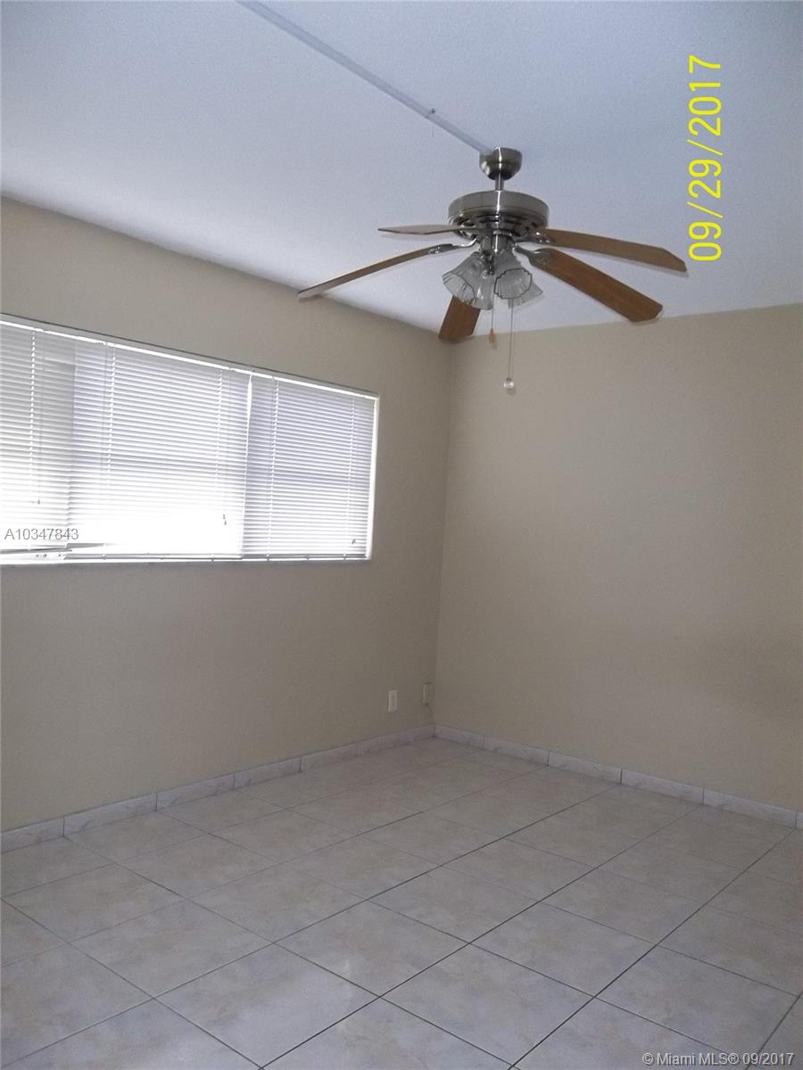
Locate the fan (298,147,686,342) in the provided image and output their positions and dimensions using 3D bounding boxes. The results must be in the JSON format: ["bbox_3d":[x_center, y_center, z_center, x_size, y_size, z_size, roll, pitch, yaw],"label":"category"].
[{"bbox_3d":[0.303,-0.957,2.695,1.240,0.490,1.190,3,0,-8],"label":"fan"}]

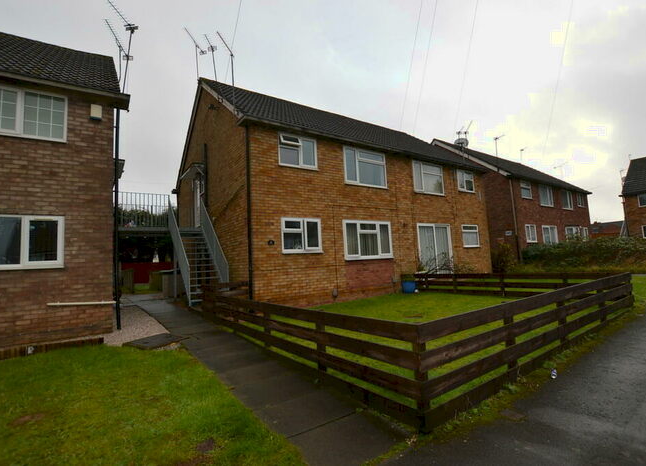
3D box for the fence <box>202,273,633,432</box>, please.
[{"bbox_3d":[1.565,1.468,7.034,6.600,0.860,6.620,0,-6,-35],"label":"fence"}]

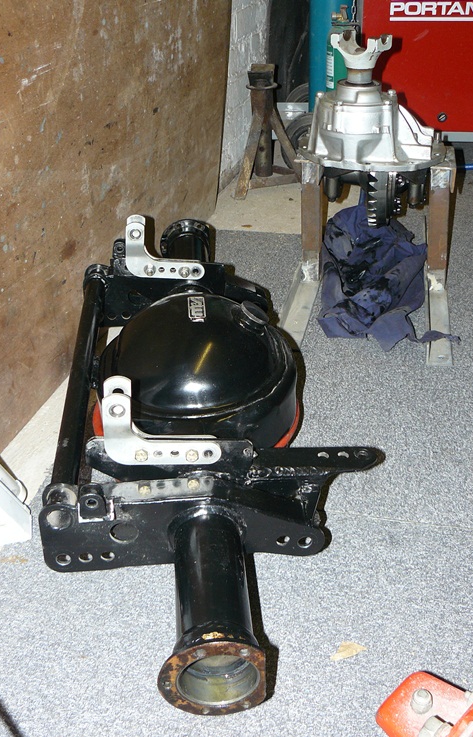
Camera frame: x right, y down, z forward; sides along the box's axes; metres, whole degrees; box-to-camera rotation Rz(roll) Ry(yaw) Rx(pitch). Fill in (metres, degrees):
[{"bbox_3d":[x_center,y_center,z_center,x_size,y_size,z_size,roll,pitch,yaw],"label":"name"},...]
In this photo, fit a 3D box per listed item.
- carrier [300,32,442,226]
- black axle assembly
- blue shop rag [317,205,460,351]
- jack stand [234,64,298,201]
[{"bbox_3d":[0.276,-0.468,1.550,0.305,0.385,0.300,3,32,9],"label":"carrier"},{"bbox_3d":[-0.055,-0.037,1.225,0.430,0.246,1.150,-4,32,-3],"label":"black axle assembly"},{"bbox_3d":[0.310,-0.210,1.599,0.275,0.120,0.460,2,32,7],"label":"blue shop rag"},{"bbox_3d":[0.092,-0.682,2.179,0.220,0.330,0.215,-6,32,-6],"label":"jack stand"}]

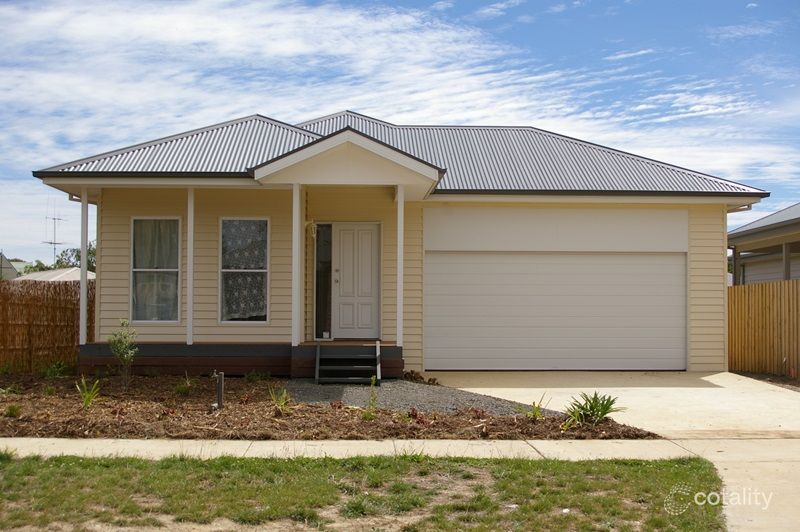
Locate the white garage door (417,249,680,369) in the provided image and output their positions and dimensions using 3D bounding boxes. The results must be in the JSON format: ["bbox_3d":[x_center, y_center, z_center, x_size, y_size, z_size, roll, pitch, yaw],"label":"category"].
[{"bbox_3d":[2.775,0.829,19.045,4.700,2.090,0.120,0,-2,-2],"label":"white garage door"}]

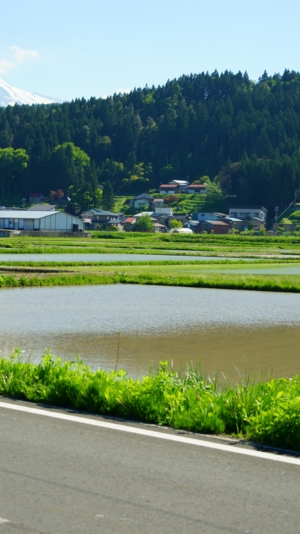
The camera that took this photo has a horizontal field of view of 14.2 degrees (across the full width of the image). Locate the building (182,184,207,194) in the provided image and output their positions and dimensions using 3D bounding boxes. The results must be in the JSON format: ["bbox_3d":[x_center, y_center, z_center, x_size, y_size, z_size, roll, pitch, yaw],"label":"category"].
[{"bbox_3d":[15.552,-26.848,420.000,6.800,3.700,5.200,1,2,-12],"label":"building"}]

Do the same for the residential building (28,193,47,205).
[{"bbox_3d":[-42.168,-25.432,450.000,5.600,4.400,4.300,3,3,25],"label":"residential building"}]

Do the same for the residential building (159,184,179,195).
[{"bbox_3d":[8.300,-32.920,510.000,7.400,4.200,6.300,2,2,14],"label":"residential building"}]

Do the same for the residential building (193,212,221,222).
[{"bbox_3d":[19.030,-15.330,405.000,7.200,6.000,7.200,1,2,-16],"label":"residential building"}]

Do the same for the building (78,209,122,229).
[{"bbox_3d":[-17.020,-16.190,412.000,11.500,7.500,9.500,1,2,-25],"label":"building"}]

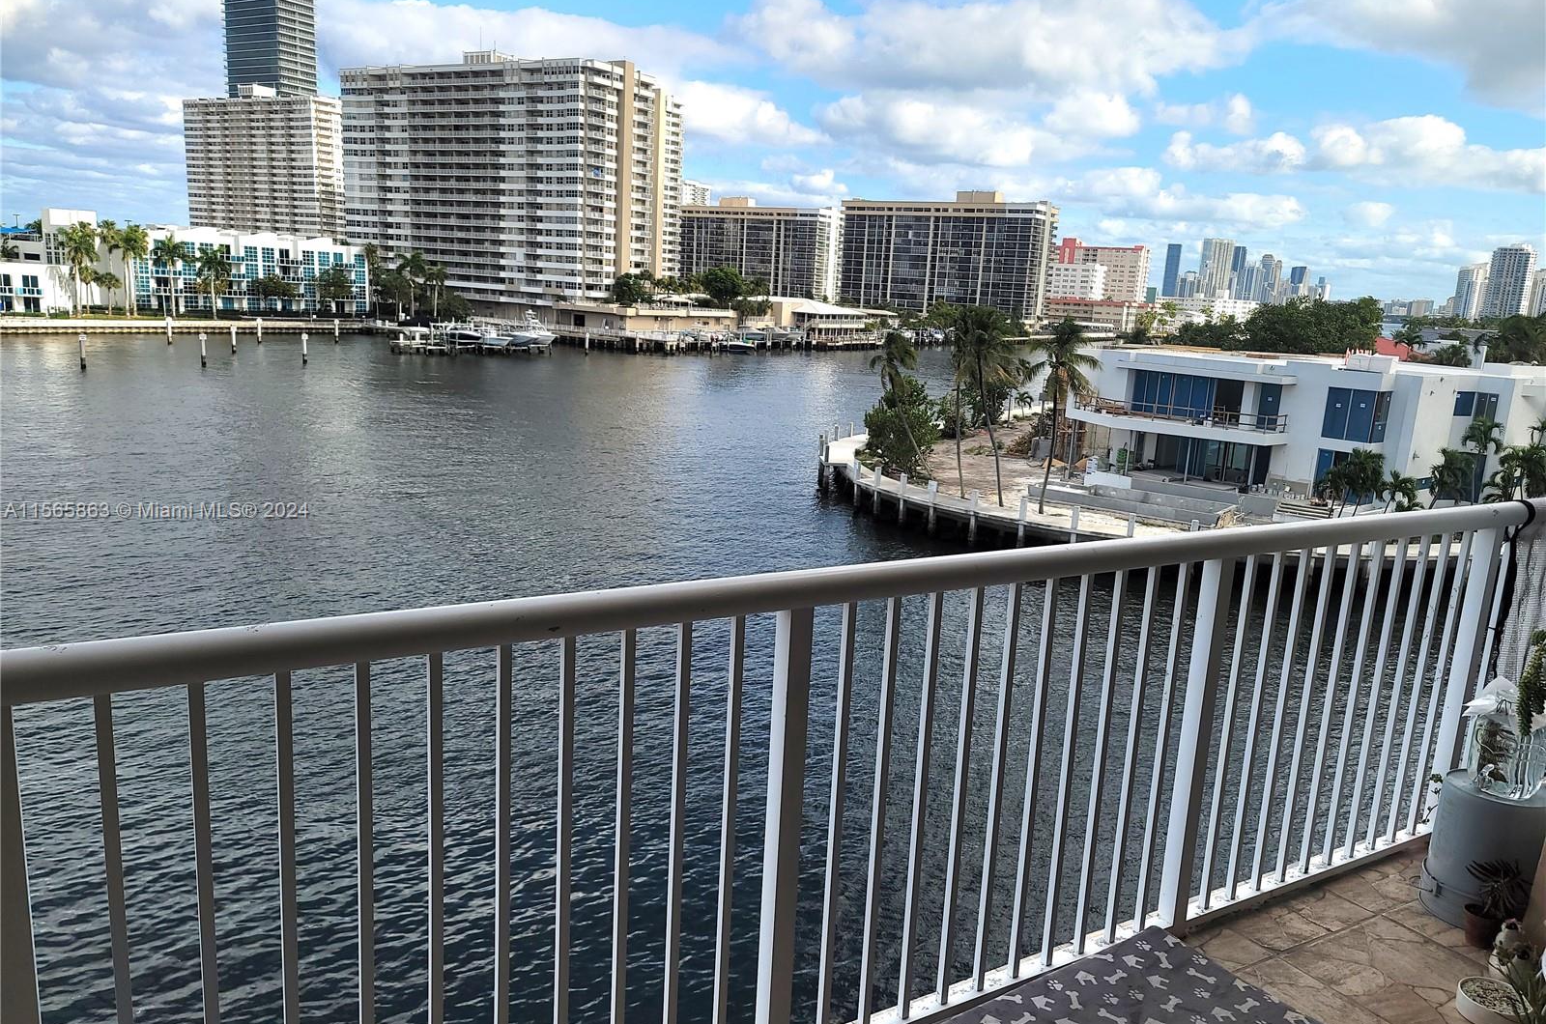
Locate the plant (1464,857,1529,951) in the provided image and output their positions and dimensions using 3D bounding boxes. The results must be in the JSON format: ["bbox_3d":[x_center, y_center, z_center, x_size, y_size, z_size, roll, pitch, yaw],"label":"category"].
[{"bbox_3d":[1.926,1.033,2.970,0.170,0.238,0.170,3,12,0],"label":"plant"}]

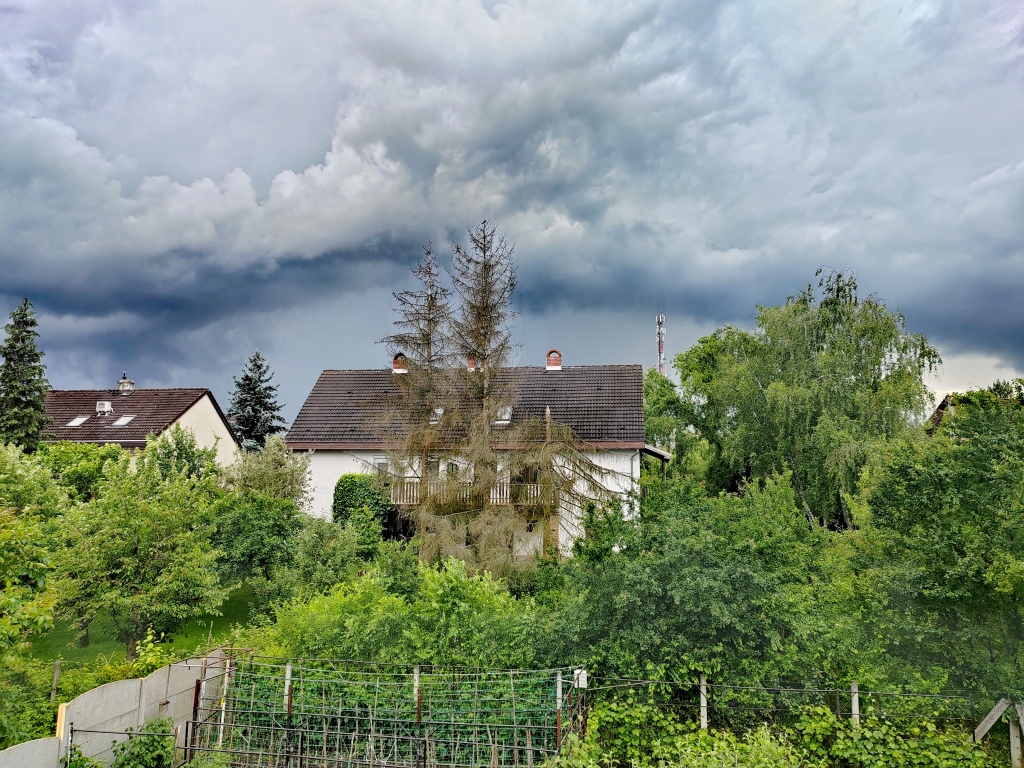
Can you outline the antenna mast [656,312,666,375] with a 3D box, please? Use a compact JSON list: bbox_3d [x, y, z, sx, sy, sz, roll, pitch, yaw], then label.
[{"bbox_3d":[41.179,1.695,220.575,3.000,43.400,3.000,-1,-5,10],"label":"antenna mast"}]

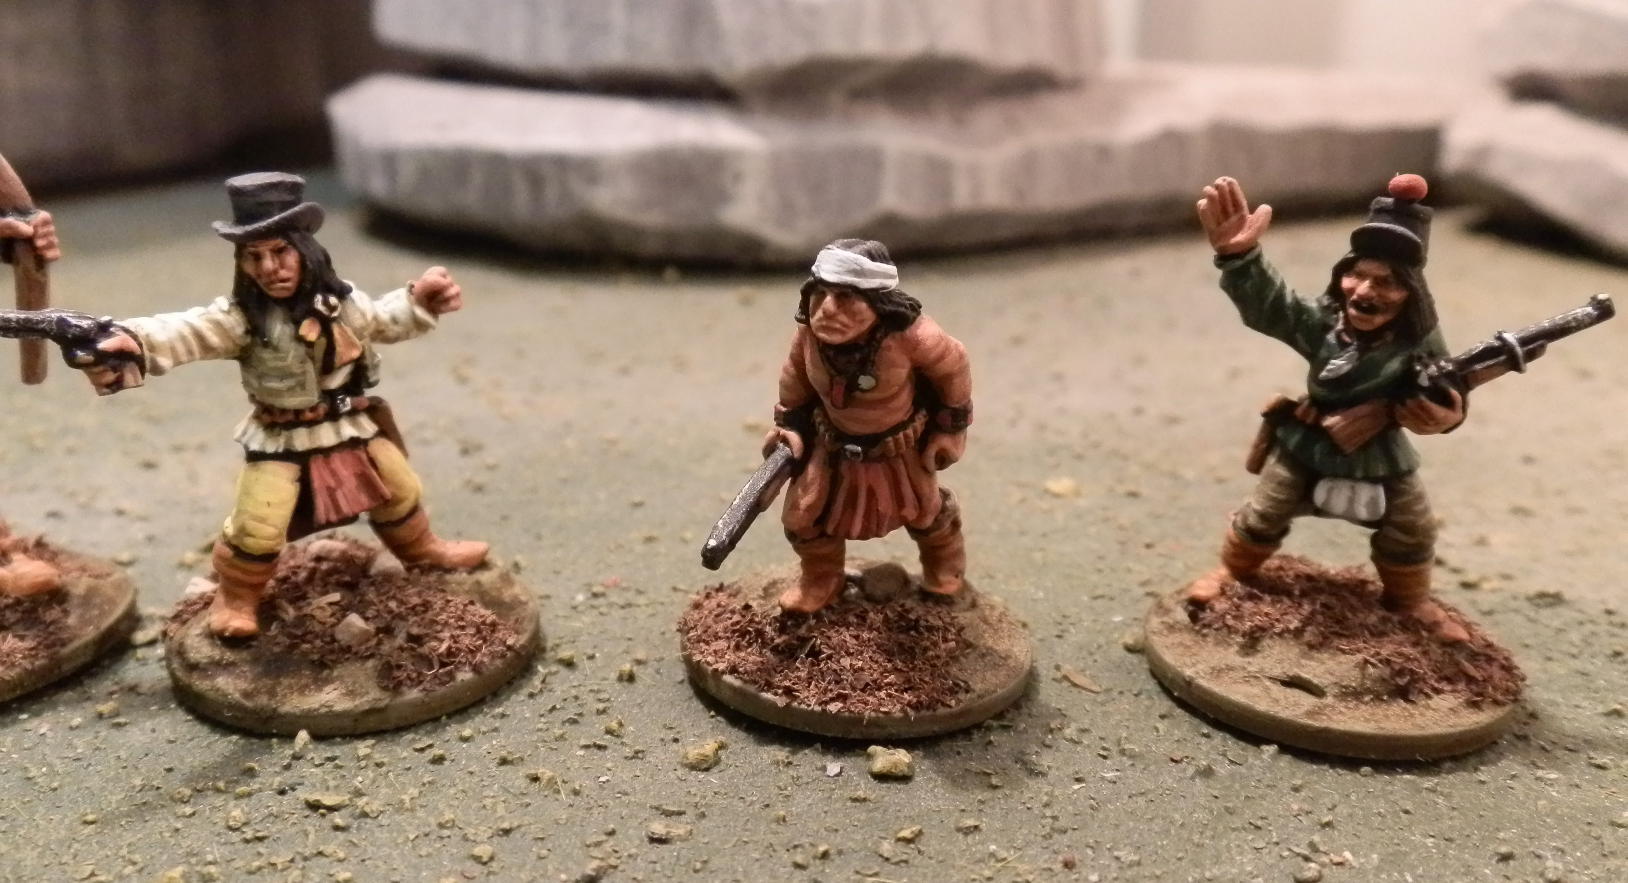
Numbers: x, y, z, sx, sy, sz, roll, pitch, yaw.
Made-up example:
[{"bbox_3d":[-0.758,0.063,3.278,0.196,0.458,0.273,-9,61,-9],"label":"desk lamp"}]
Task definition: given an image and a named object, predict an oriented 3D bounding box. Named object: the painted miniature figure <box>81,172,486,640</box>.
[{"bbox_3d":[-0.035,-0.003,0.090,0.027,0.031,0.012,-6,18,-21],"label":"painted miniature figure"}]

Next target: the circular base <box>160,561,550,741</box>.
[{"bbox_3d":[-0.032,0.014,0.094,0.025,0.003,0.025,1,17,0],"label":"circular base"}]

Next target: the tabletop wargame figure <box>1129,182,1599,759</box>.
[{"bbox_3d":[0.037,0.000,0.089,0.026,0.034,0.025,8,19,23],"label":"tabletop wargame figure"}]

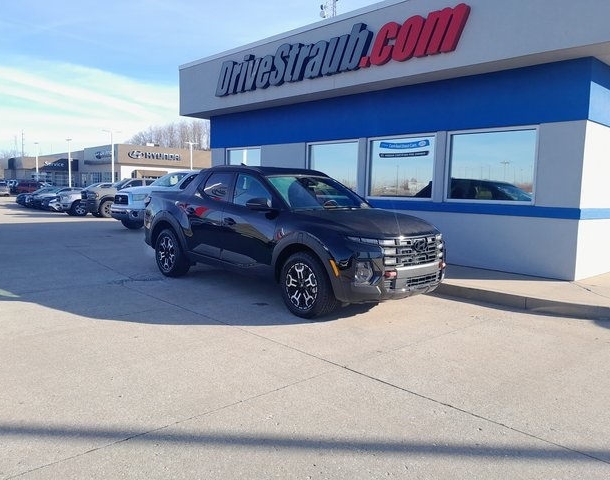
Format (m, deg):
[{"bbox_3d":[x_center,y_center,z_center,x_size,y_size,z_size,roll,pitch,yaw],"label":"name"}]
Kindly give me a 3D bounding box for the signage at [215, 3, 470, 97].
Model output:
[{"bbox_3d":[0.148,-3.515,9.691,0.180,0.820,6.560,-4,8,-43],"label":"signage"}]

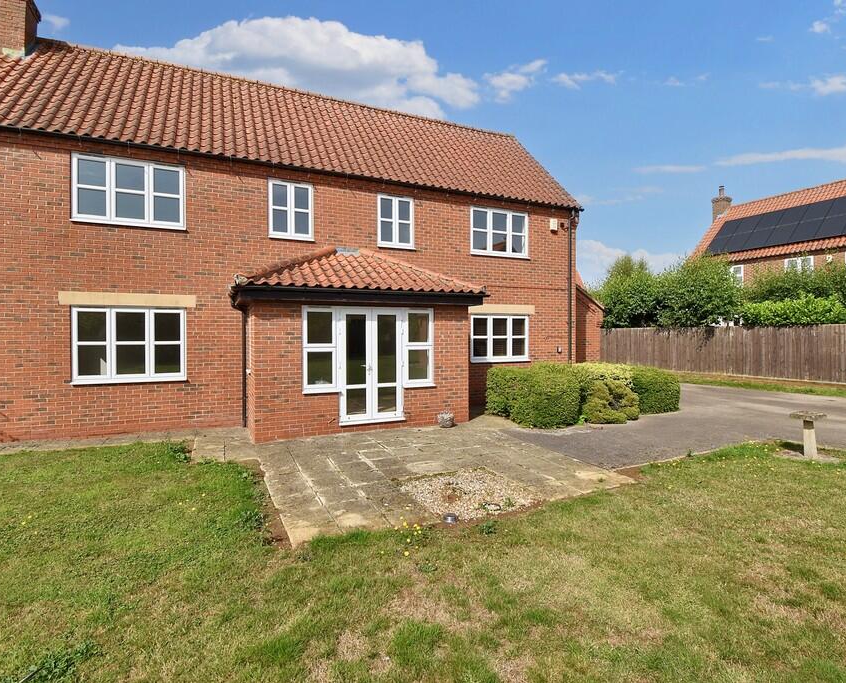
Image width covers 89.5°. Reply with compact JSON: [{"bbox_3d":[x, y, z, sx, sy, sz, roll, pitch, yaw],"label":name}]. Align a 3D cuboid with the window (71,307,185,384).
[{"bbox_3d":[-5.281,0.075,7.743,1.738,1.353,0.100,0,0,-23],"label":"window"}]

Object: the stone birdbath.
[{"bbox_3d":[5.551,1.321,6.126,0.400,0.660,0.400,0,0,-22],"label":"stone birdbath"}]

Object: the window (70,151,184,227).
[{"bbox_3d":[-5.282,-2.683,7.730,1.747,1.178,0.100,0,0,-23],"label":"window"}]

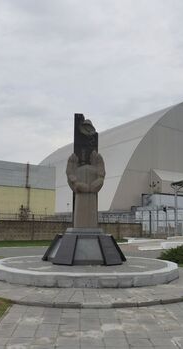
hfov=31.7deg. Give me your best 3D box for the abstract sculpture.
[{"bbox_3d":[-0.195,0.332,10.707,2.726,4.928,2.556,1,-9,-5],"label":"abstract sculpture"}]

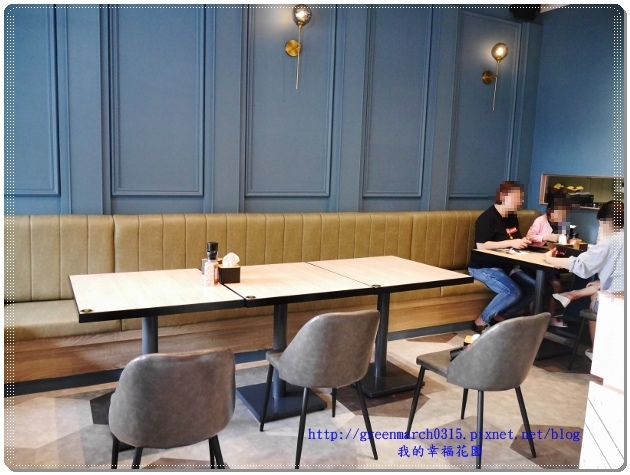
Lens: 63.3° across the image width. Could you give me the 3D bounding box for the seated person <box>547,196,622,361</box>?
[{"bbox_3d":[2.053,0.343,3.778,0.477,1.227,0.815,-2,8,-29],"label":"seated person"}]

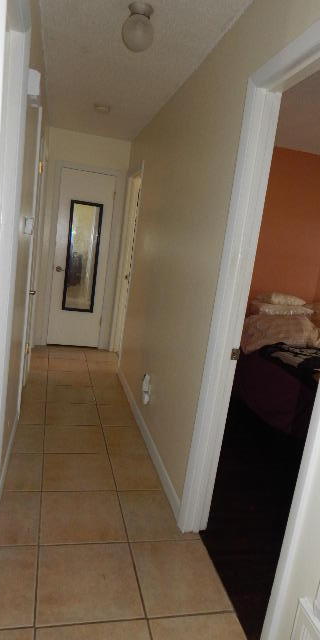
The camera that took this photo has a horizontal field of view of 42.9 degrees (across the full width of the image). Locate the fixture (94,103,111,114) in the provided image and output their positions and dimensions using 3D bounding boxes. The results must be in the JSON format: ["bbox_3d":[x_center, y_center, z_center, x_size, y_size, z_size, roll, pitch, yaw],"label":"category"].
[{"bbox_3d":[-0.504,-1.839,3.556,0.140,0.045,0.140,5,10,-15],"label":"fixture"}]

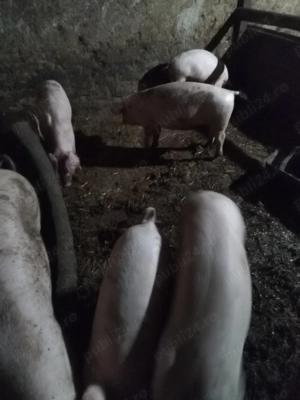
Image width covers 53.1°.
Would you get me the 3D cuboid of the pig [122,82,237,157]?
[{"bbox_3d":[0.237,-0.696,2.575,1.010,0.610,0.310,2,40,4],"label":"pig"}]

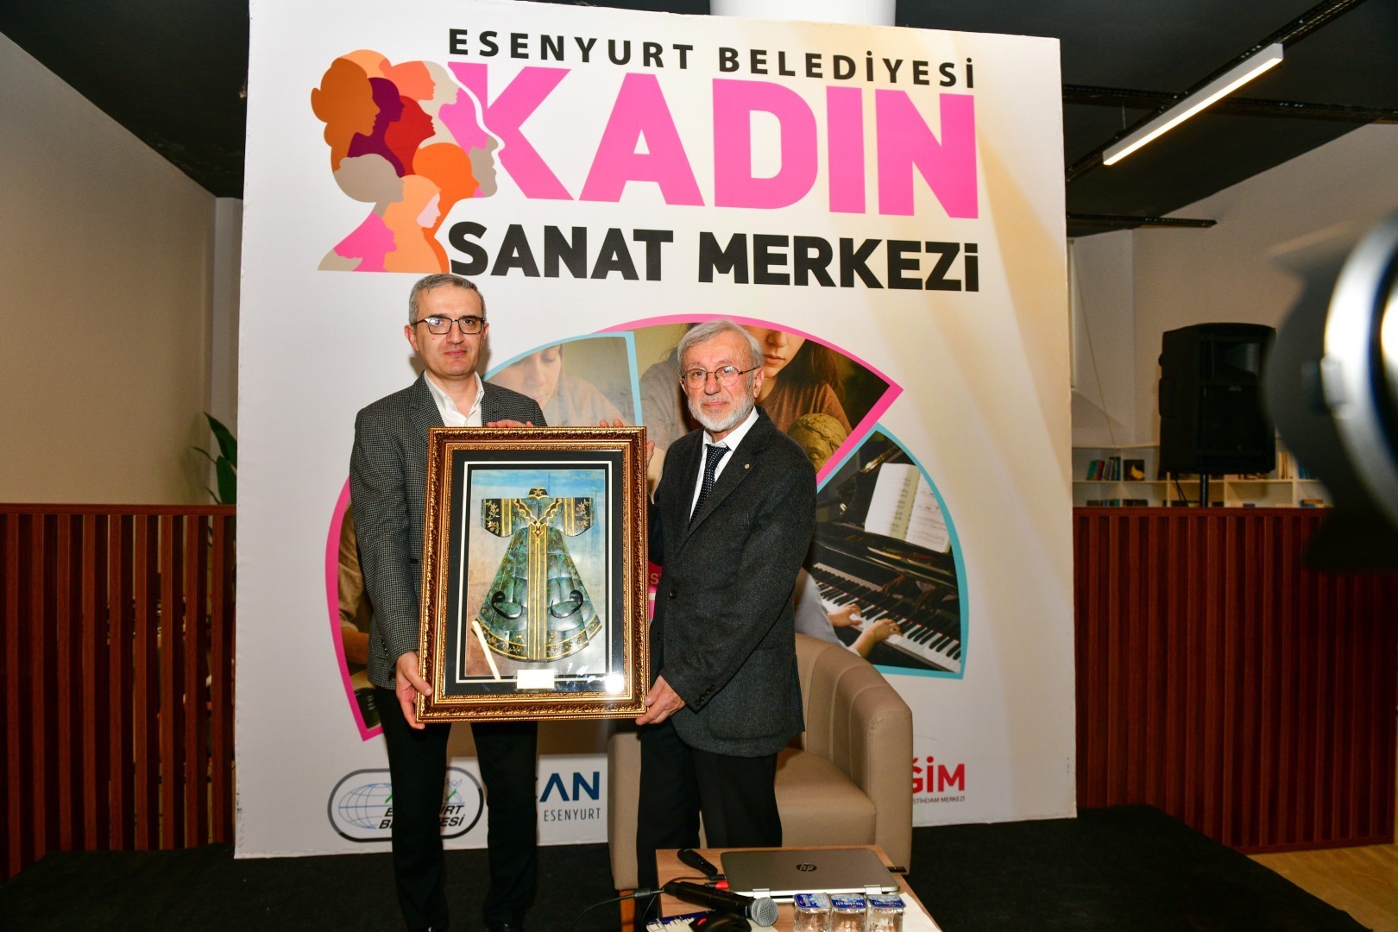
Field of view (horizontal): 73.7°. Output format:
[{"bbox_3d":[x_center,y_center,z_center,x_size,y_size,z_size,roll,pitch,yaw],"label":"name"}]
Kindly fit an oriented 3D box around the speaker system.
[{"bbox_3d":[2.430,-0.305,4.460,0.425,0.675,0.370,0,1,-14],"label":"speaker system"}]

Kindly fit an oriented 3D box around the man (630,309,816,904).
[{"bbox_3d":[0.045,0.450,2.280,0.520,1.630,0.440,1,1,43],"label":"man"}]

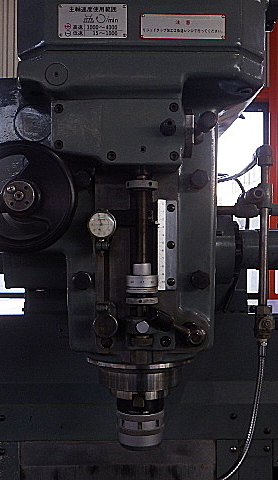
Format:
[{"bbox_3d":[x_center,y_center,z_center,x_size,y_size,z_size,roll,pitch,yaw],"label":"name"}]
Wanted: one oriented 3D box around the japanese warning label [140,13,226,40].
[{"bbox_3d":[0.051,-0.248,0.601,0.100,0.030,0.002,0,-1,-1],"label":"japanese warning label"}]

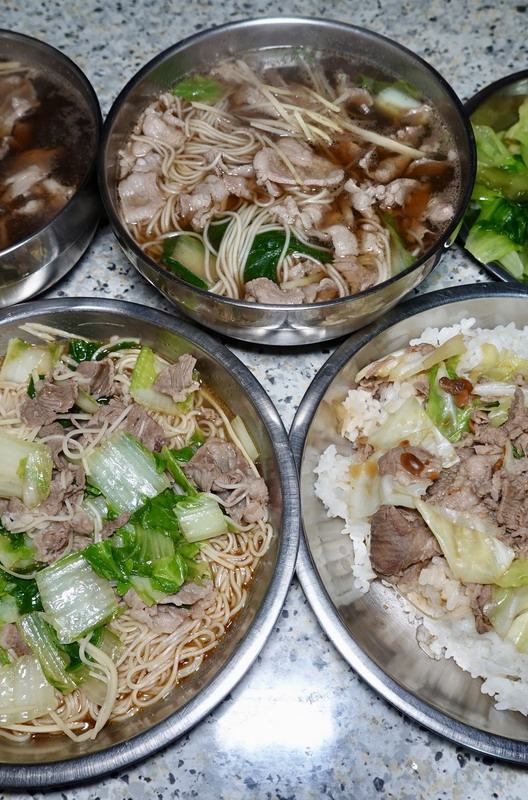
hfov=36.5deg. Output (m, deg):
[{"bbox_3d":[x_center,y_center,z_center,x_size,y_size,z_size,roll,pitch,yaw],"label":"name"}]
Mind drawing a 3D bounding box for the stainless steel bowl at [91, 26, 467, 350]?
[{"bbox_3d":[0.011,-0.105,0.421,0.180,0.078,0.180,0,65,0],"label":"stainless steel bowl"}]

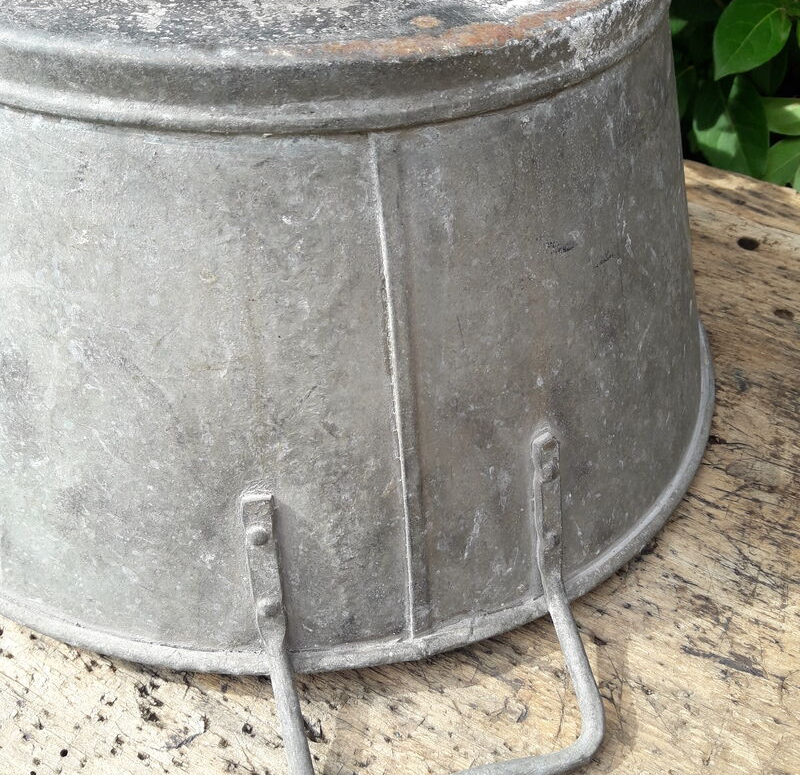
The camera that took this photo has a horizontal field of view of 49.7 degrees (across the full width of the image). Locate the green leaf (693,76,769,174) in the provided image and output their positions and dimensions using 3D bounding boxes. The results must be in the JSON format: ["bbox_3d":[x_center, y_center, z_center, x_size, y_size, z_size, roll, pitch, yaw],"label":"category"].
[{"bbox_3d":[0.231,-0.181,0.600,0.047,0.078,0.018,-10,19,30],"label":"green leaf"}]

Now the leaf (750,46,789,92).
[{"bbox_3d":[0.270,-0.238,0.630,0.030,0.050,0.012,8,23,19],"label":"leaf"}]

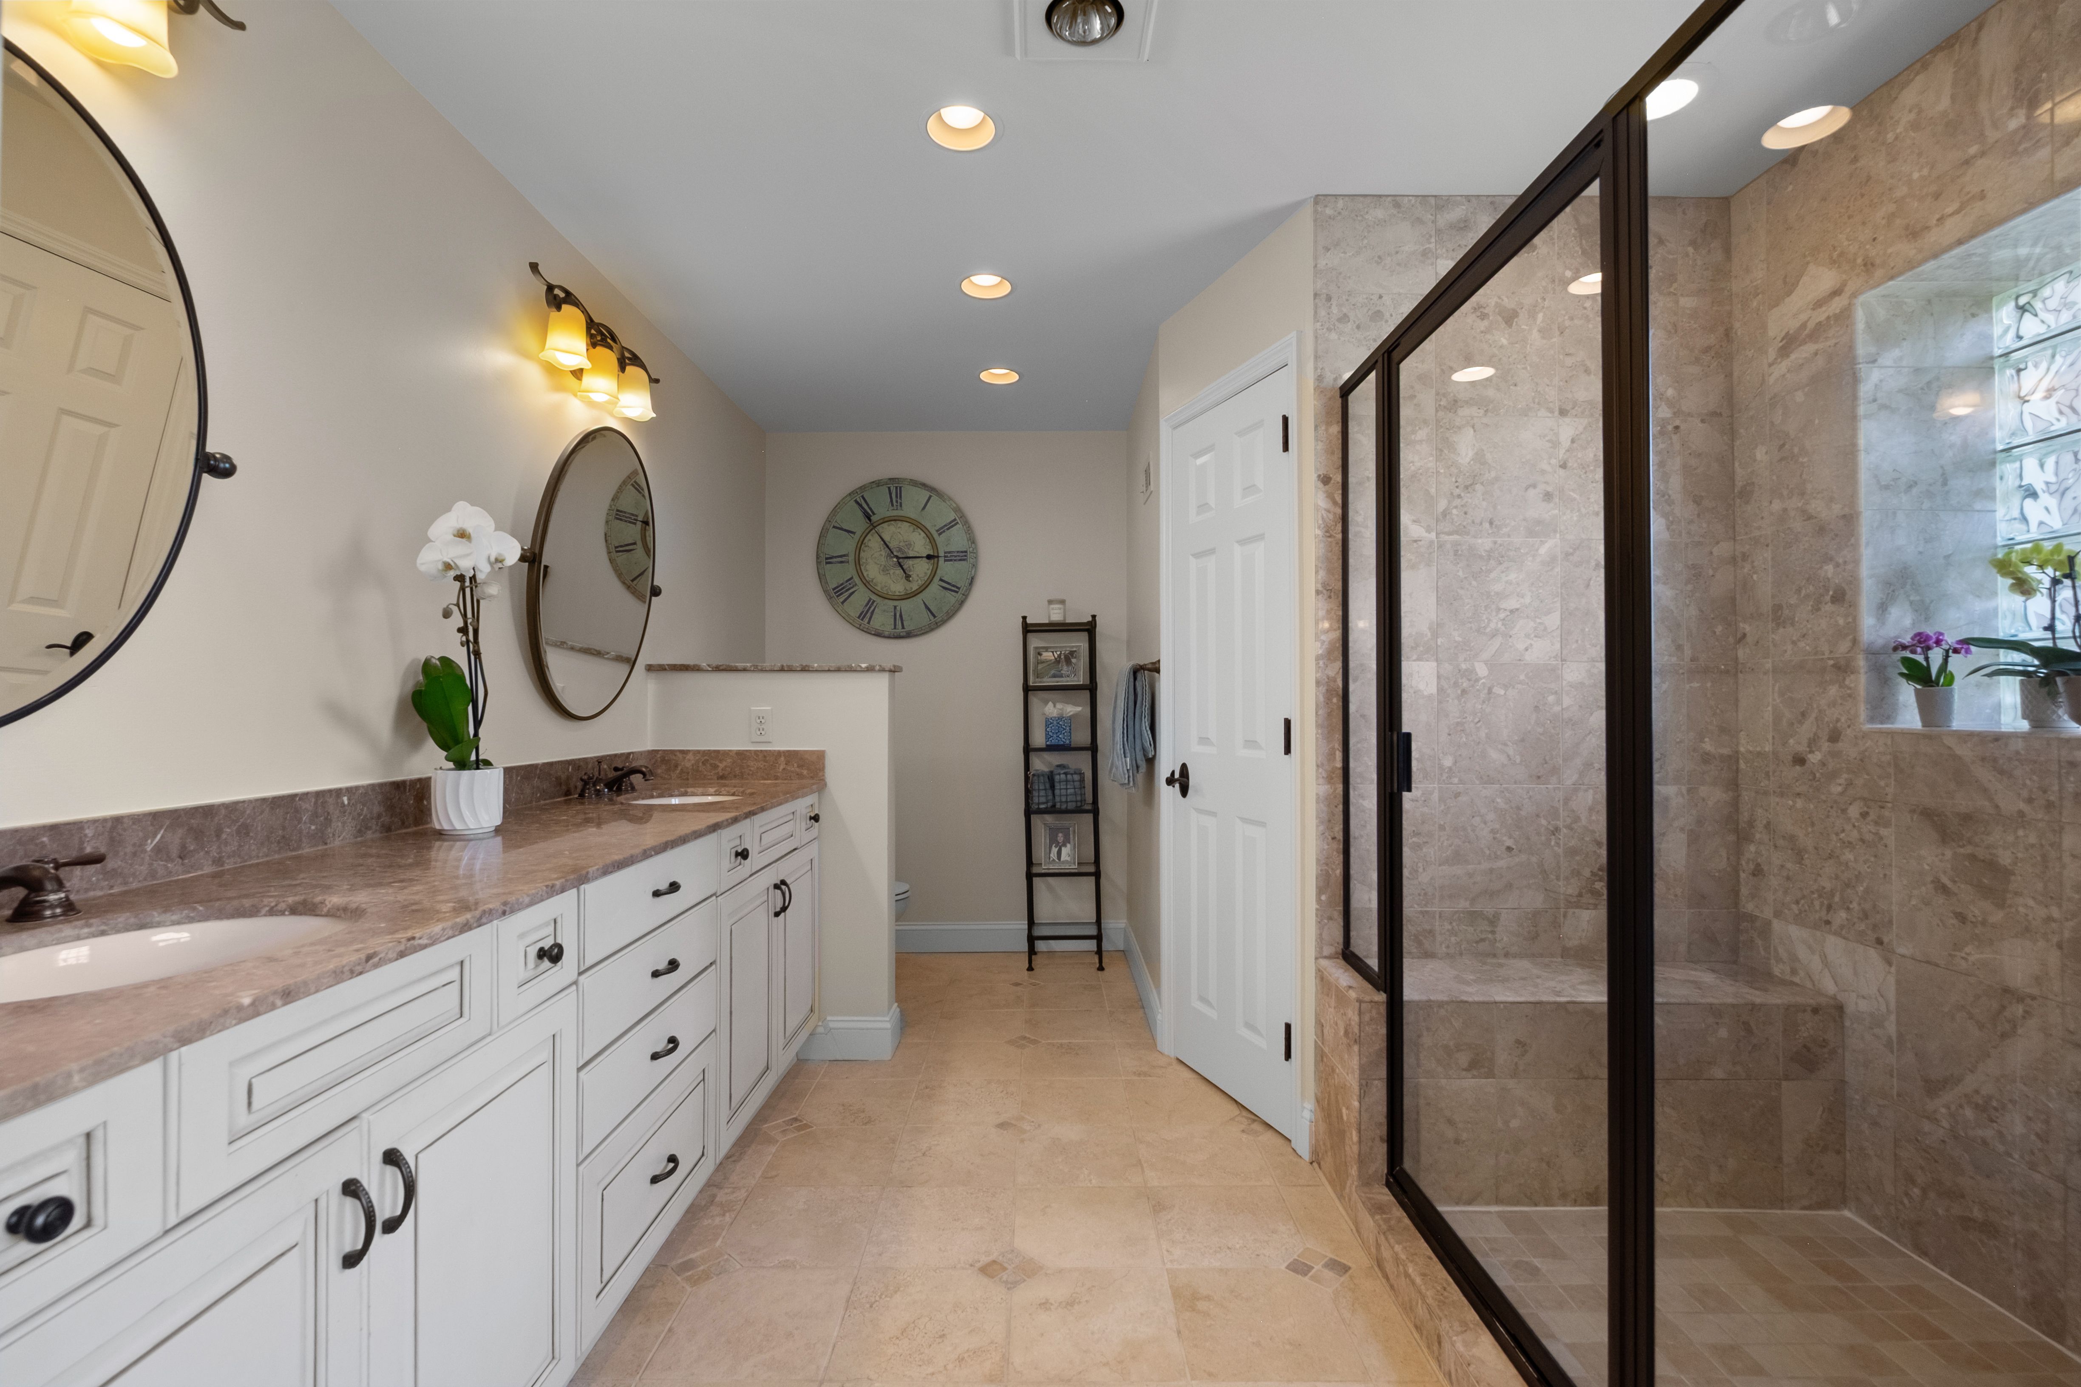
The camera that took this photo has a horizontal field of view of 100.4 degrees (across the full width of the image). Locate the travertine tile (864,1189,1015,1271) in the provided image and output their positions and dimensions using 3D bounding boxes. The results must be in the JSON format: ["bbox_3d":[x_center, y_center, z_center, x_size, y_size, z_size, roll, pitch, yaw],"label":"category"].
[{"bbox_3d":[-0.218,1.186,1.925,0.310,0.011,0.298,0,-1,0],"label":"travertine tile"}]

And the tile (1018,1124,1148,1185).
[{"bbox_3d":[0.097,1.190,2.224,0.310,0.011,0.298,0,-1,0],"label":"tile"}]

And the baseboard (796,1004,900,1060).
[{"bbox_3d":[-0.631,1.124,2.869,0.308,0.136,0.148,0,-1,0],"label":"baseboard"}]

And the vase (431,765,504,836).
[{"bbox_3d":[-1.150,0.214,1.746,0.122,0.127,0.122,0,0,0],"label":"vase"}]

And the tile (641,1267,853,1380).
[{"bbox_3d":[-0.532,1.183,1.626,0.310,0.011,0.298,0,-1,0],"label":"tile"}]

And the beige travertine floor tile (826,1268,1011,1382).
[{"bbox_3d":[-0.217,1.199,1.649,0.315,0.012,0.295,0,0,0],"label":"beige travertine floor tile"}]

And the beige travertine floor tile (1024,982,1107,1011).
[{"bbox_3d":[0.104,1.211,3.435,0.315,0.012,0.295,0,0,0],"label":"beige travertine floor tile"}]

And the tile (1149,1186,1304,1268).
[{"bbox_3d":[0.417,1.200,1.950,0.309,0.012,0.301,0,0,0],"label":"tile"}]

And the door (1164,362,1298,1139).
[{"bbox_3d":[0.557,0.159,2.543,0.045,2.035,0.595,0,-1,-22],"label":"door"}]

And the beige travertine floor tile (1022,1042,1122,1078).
[{"bbox_3d":[0.103,1.207,2.840,0.315,0.012,0.295,0,0,0],"label":"beige travertine floor tile"}]

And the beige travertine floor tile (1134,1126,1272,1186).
[{"bbox_3d":[0.417,1.203,2.250,0.309,0.012,0.301,0,0,0],"label":"beige travertine floor tile"}]

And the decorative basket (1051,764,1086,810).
[{"bbox_3d":[0.122,0.420,3.840,0.145,0.200,0.160,0,0,0],"label":"decorative basket"}]

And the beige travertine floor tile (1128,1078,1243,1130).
[{"bbox_3d":[0.411,1.193,2.523,0.310,0.011,0.298,0,-1,0],"label":"beige travertine floor tile"}]

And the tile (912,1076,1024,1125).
[{"bbox_3d":[-0.217,1.206,2.550,0.309,0.012,0.301,0,0,0],"label":"tile"}]

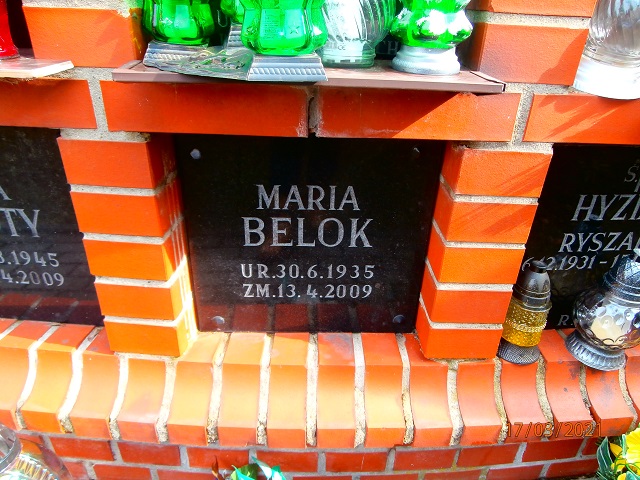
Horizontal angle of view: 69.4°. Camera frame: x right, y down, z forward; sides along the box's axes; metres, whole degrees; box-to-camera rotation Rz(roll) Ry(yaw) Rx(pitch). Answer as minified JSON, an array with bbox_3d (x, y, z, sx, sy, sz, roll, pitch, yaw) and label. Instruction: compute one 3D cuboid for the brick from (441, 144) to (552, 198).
[{"bbox_3d":[0.243,-0.137,0.710,0.120,0.063,0.200,0,29,-3],"label":"brick"}]

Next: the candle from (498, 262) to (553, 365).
[{"bbox_3d":[0.349,0.117,0.781,0.080,0.172,0.080,1,29,-1],"label":"candle"}]

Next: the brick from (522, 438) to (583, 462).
[{"bbox_3d":[0.441,0.376,0.944,0.117,0.060,0.125,-2,29,-6],"label":"brick"}]

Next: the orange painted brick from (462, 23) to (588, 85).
[{"bbox_3d":[0.255,-0.250,0.611,0.119,0.064,0.115,1,29,-2],"label":"orange painted brick"}]

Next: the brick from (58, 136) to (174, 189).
[{"bbox_3d":[-0.275,-0.147,0.700,0.120,0.063,0.200,3,29,3],"label":"brick"}]

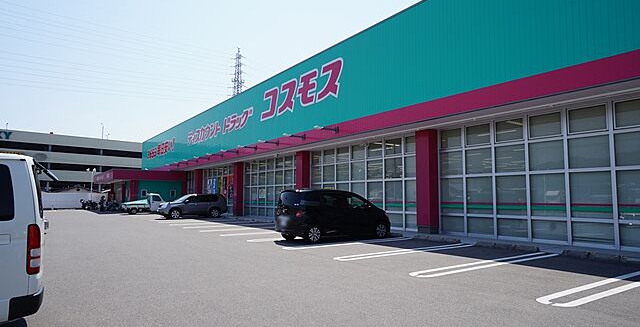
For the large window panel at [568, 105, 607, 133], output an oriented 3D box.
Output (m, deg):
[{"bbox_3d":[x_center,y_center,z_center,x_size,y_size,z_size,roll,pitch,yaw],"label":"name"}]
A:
[{"bbox_3d":[7.861,-1.284,11.483,0.060,0.714,0.995,4,-6,-36],"label":"large window panel"}]

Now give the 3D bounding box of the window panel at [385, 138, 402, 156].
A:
[{"bbox_3d":[3.398,-0.778,18.161,0.080,0.800,1.080,5,-7,-37],"label":"window panel"}]

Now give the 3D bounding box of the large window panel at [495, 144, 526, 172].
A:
[{"bbox_3d":[6.483,-0.157,13.341,0.070,0.970,1.060,5,-7,-36],"label":"large window panel"}]

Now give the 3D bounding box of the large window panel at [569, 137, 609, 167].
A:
[{"bbox_3d":[8.104,-0.357,11.803,0.080,0.970,1.090,5,-7,-37],"label":"large window panel"}]

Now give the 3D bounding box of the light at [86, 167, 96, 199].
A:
[{"bbox_3d":[-30.937,3.352,53.000,1.350,5.500,0.400,5,-7,-37],"label":"light"}]

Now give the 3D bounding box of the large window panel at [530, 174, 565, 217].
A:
[{"bbox_3d":[7.153,1.005,12.277,0.070,1.370,1.080,5,-7,-36],"label":"large window panel"}]

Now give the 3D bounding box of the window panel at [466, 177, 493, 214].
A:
[{"bbox_3d":[5.926,1.186,14.557,0.080,1.370,1.060,5,-7,-37],"label":"window panel"}]

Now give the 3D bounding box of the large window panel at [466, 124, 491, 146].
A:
[{"bbox_3d":[5.960,-1.080,14.758,0.080,0.800,1.060,5,-7,-37],"label":"large window panel"}]

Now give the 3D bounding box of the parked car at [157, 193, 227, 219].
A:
[{"bbox_3d":[-8.900,2.965,27.370,4.600,1.720,1.810,4,-6,-35],"label":"parked car"}]

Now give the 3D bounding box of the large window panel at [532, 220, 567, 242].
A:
[{"bbox_3d":[7.219,2.107,12.258,0.080,0.610,1.070,4,-6,-36],"label":"large window panel"}]

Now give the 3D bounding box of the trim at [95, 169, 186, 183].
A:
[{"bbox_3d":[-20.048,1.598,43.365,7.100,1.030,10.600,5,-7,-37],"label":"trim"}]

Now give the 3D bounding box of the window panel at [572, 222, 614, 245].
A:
[{"bbox_3d":[7.835,2.006,11.216,0.070,0.670,1.070,5,-7,-36],"label":"window panel"}]

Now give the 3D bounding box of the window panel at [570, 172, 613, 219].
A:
[{"bbox_3d":[7.850,0.921,11.321,0.070,1.370,1.070,5,-7,-36],"label":"window panel"}]

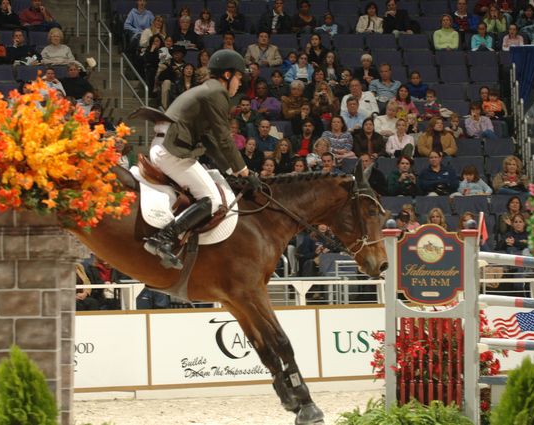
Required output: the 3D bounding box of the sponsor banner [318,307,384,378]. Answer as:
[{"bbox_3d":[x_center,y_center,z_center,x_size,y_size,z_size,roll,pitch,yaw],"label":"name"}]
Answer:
[{"bbox_3d":[1.605,1.573,33.161,2.420,0.909,0.060,0,-3,-36],"label":"sponsor banner"}]

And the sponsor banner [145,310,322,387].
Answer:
[{"bbox_3d":[-0.365,1.573,31.756,2.420,0.909,0.060,0,-3,-36],"label":"sponsor banner"}]

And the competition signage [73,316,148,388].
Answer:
[{"bbox_3d":[-2.335,1.573,30.350,2.420,0.909,0.060,0,-3,-36],"label":"competition signage"}]

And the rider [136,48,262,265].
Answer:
[{"bbox_3d":[-0.435,-0.332,17.000,0.800,1.360,0.580,0,0,8],"label":"rider"}]

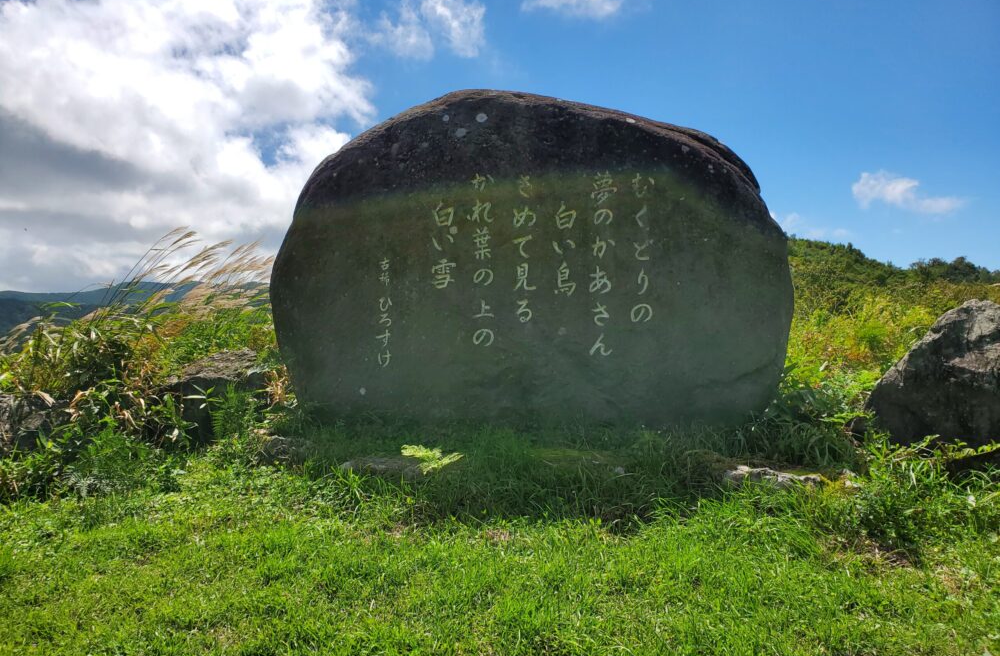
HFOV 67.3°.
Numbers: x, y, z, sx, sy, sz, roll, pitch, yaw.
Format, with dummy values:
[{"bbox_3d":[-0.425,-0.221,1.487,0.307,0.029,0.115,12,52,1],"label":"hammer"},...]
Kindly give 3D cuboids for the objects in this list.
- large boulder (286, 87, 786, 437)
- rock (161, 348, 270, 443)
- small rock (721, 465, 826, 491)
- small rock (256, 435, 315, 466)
[{"bbox_3d":[0.240,-0.530,5.800,3.880,2.490,0.900,0,0,0],"label":"large boulder"},{"bbox_3d":[-2.240,0.490,5.850,0.860,0.660,0.720,0,0,0],"label":"rock"},{"bbox_3d":[1.710,0.930,4.720,0.640,0.170,0.360,0,0,0],"label":"small rock"},{"bbox_3d":[-1.450,0.830,5.100,0.400,0.210,0.320,0,0,0],"label":"small rock"}]

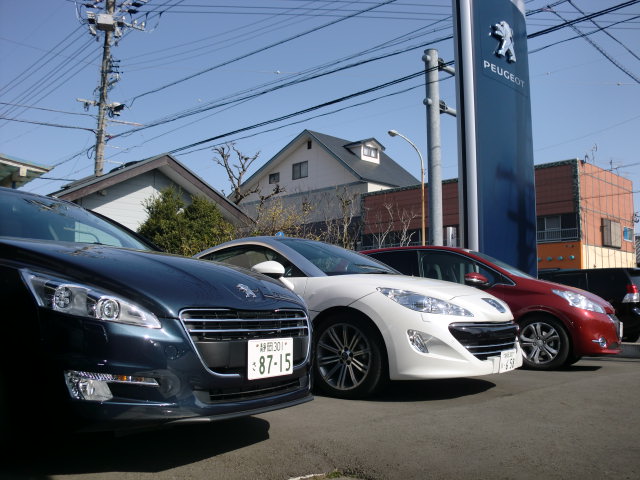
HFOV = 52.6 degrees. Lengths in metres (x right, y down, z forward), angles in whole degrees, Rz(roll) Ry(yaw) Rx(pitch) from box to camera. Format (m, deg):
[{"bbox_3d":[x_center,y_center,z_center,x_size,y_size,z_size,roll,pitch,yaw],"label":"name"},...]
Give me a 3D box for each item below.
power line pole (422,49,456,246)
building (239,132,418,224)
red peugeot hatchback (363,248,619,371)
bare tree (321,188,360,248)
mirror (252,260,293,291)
[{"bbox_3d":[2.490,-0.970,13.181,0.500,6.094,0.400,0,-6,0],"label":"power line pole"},{"bbox_3d":[0.400,-0.518,41.971,12.077,11.453,6.879,-6,-9,44],"label":"building"},{"bbox_3d":[1.776,0.855,8.488,3.960,1.460,1.740,-4,-7,30],"label":"red peugeot hatchback"},{"bbox_3d":[0.500,0.509,14.530,1.000,3.472,1.000,0,-6,0],"label":"bare tree"},{"bbox_3d":[-0.390,0.269,5.202,0.170,0.170,0.250,-5,-8,39],"label":"mirror"}]

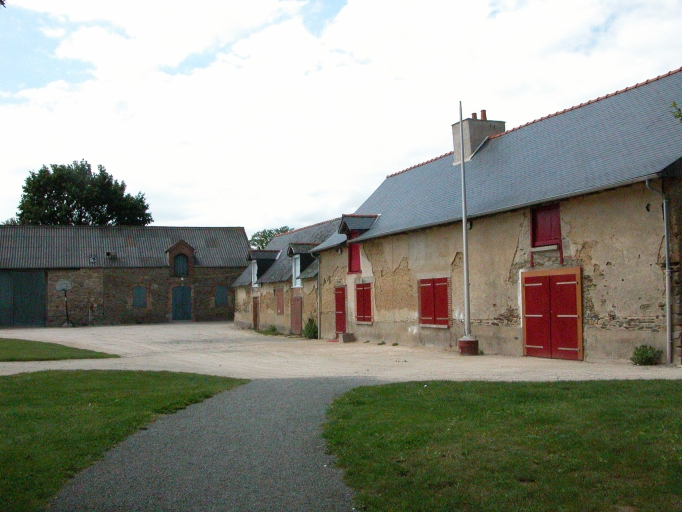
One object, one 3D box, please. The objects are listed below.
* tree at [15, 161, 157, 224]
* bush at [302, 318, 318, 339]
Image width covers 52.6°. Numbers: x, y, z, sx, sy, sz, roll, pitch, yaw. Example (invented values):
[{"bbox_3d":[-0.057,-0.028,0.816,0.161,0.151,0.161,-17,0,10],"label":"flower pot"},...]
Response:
[{"bbox_3d":[-22.178,-1.319,59.566,12.200,14.000,11.500,-1,-4,0],"label":"tree"},{"bbox_3d":[-1.326,3.152,30.000,0.740,0.900,0.680,-1,-4,0],"label":"bush"}]

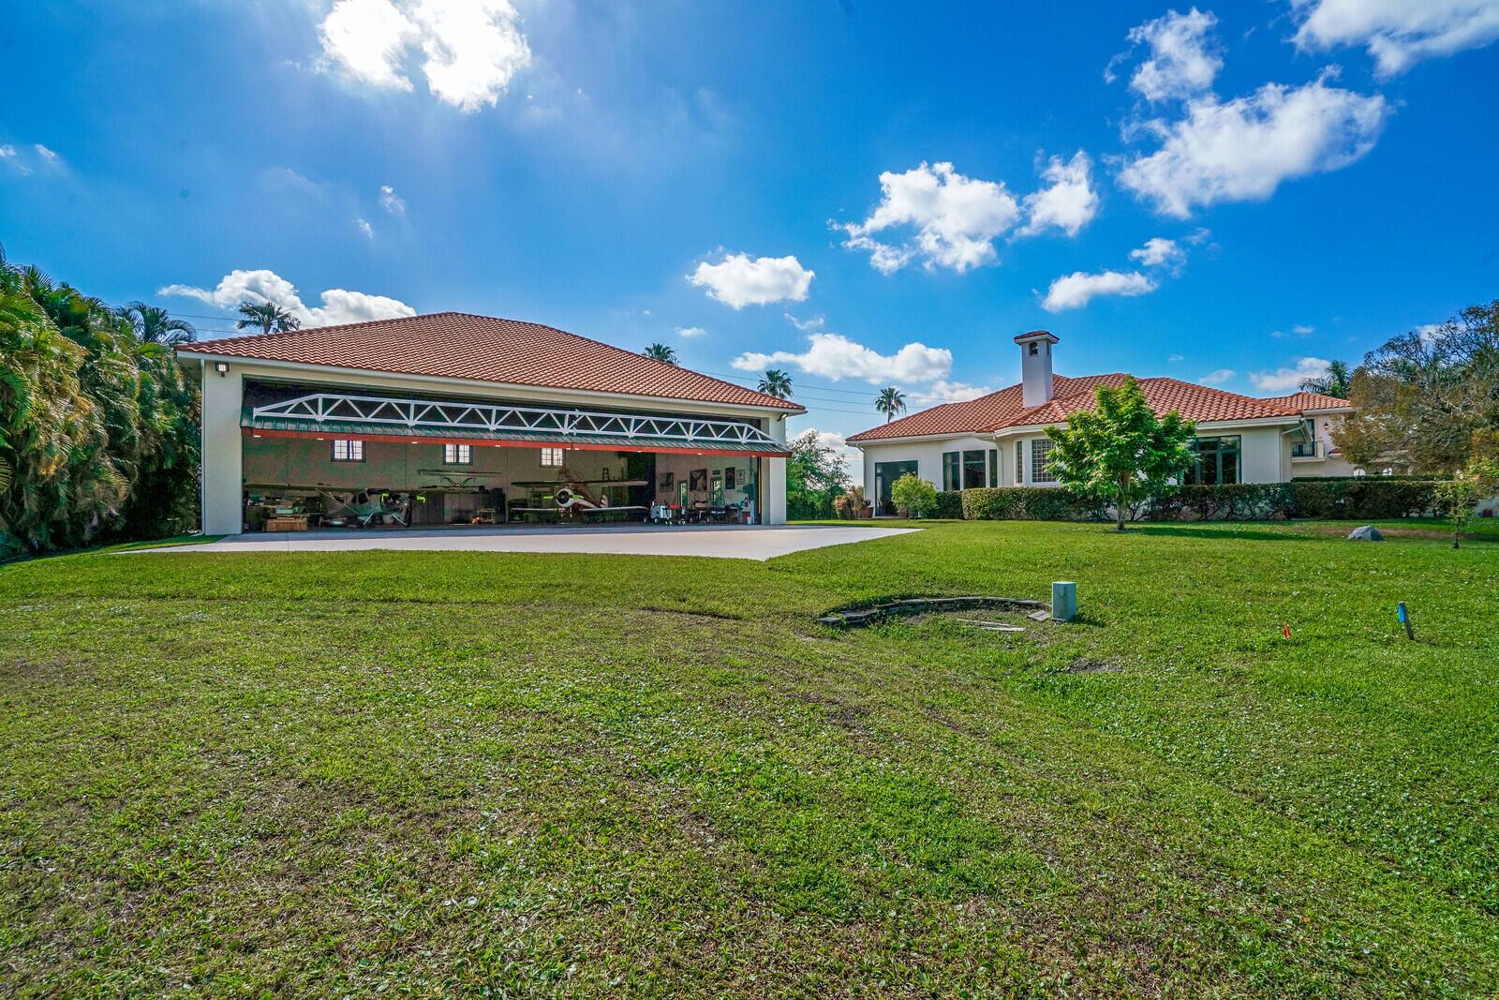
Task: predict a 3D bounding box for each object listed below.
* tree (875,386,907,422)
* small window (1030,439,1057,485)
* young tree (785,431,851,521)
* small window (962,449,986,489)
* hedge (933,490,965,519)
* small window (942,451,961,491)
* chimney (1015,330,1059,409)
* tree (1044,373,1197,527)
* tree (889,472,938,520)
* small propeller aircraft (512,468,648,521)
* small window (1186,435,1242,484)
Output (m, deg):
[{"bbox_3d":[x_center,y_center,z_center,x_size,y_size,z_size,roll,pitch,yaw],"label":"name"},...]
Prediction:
[{"bbox_3d":[15.742,-5.700,74.000,3.600,13.800,3.600,0,0,0],"label":"tree"},{"bbox_3d":[12.677,-1.640,28.500,1.250,1.820,0.130,0,0,44],"label":"small window"},{"bbox_3d":[4.001,-1.600,41.000,4.300,5.600,4.200,0,0,0],"label":"young tree"},{"bbox_3d":[10.363,-1.370,30.700,1.000,1.850,0.150,0,0,38],"label":"small window"},{"bbox_3d":[8.993,0.220,30.000,1.900,1.300,1.100,0,0,45],"label":"hedge"},{"bbox_3d":[9.553,-1.330,31.500,0.150,1.880,0.950,0,0,-37],"label":"small window"},{"bbox_3d":[14.304,-6.450,33.100,1.600,4.000,1.450,0,0,45],"label":"chimney"},{"bbox_3d":[11.796,-1.500,21.200,4.700,4.900,4.600,0,0,0],"label":"tree"},{"bbox_3d":[7.089,-0.150,28.800,2.100,2.100,2.000,0,0,0],"label":"tree"},{"bbox_3d":[-7.977,0.050,33.000,6.700,2.250,6.000,0,0,9],"label":"small propeller aircraft"},{"bbox_3d":[17.894,-1.450,25.800,2.100,2.150,0.150,0,0,45],"label":"small window"}]

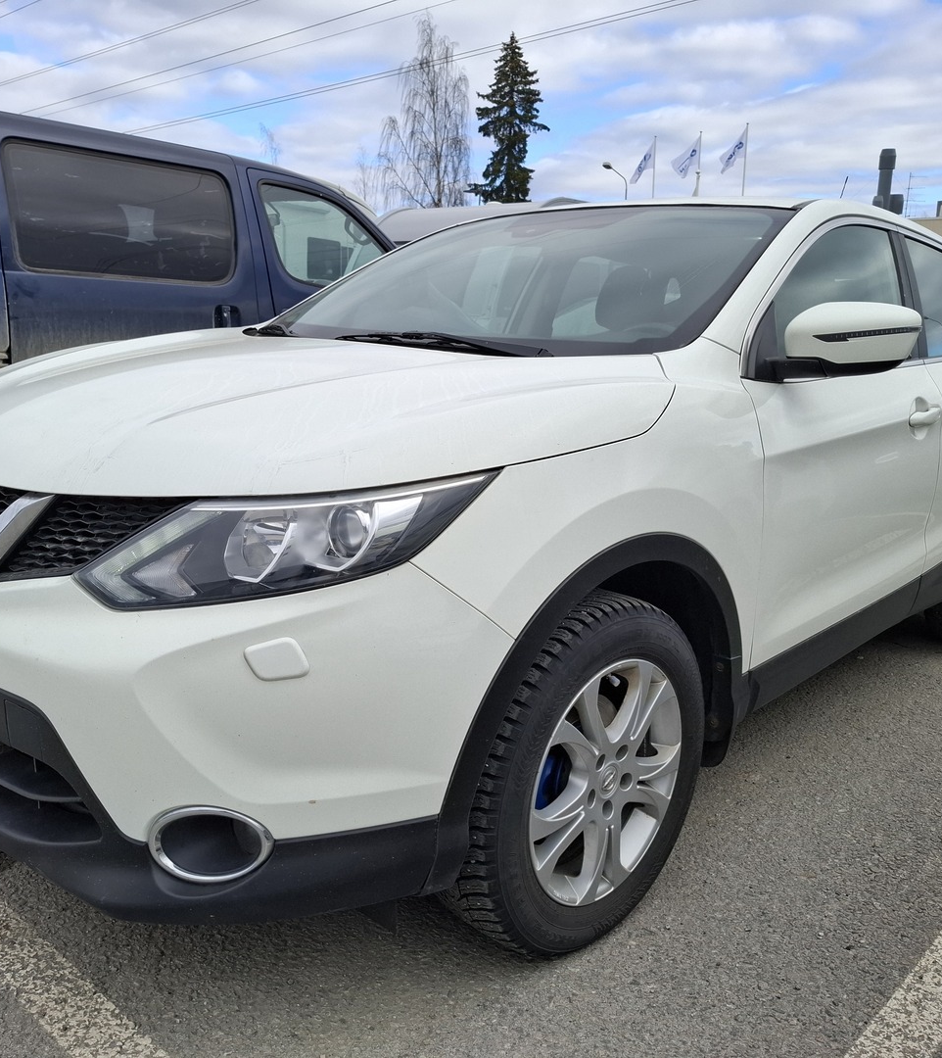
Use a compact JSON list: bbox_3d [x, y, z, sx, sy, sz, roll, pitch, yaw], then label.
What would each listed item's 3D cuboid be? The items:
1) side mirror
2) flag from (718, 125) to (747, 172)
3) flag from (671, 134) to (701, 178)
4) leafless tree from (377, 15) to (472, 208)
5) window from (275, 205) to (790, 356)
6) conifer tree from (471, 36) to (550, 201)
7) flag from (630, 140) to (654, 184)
[{"bbox_3d":[0.869,-0.453,2.131,0.235,0.160,0.190,12,16,42],"label":"side mirror"},{"bbox_3d":[10.950,-15.861,39.214,1.319,1.923,0.500,4,12,14],"label":"flag"},{"bbox_3d":[9.371,-16.268,40.873,1.427,1.865,0.500,4,12,11],"label":"flag"},{"bbox_3d":[-2.592,-19.240,53.120,5.137,18.146,5.137,1,12,-3],"label":"leafless tree"},{"bbox_3d":[0.100,-0.733,2.616,1.470,0.130,0.892,12,44,42],"label":"window"},{"bbox_3d":[2.223,-18.738,53.262,4.196,17.322,4.196,2,12,2],"label":"conifer tree"},{"bbox_3d":[7.662,-16.384,41.909,1.192,1.912,0.500,3,12,9],"label":"flag"}]

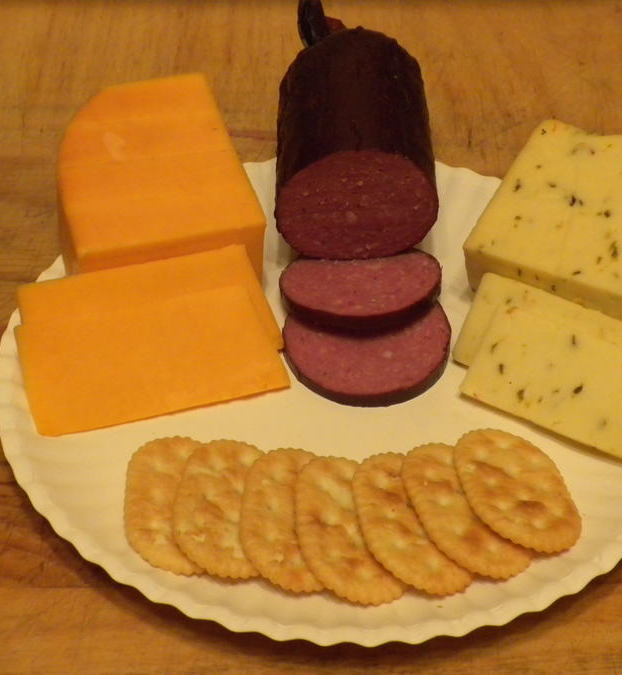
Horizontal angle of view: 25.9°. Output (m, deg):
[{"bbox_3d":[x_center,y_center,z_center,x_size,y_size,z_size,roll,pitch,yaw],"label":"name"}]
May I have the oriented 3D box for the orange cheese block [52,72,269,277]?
[{"bbox_3d":[-0.061,-0.052,0.498,0.066,0.038,0.081,-12,53,-15],"label":"orange cheese block"}]

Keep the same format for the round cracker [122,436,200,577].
[{"bbox_3d":[-0.041,0.053,0.422,0.037,0.005,0.055,-3,43,-9],"label":"round cracker"}]

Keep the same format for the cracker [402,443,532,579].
[{"bbox_3d":[0.047,0.054,0.416,0.037,0.005,0.055,-3,41,-23],"label":"cracker"}]

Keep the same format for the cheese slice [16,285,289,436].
[{"bbox_3d":[-0.056,0.007,0.463,0.084,0.003,0.043,-11,59,-15],"label":"cheese slice"}]

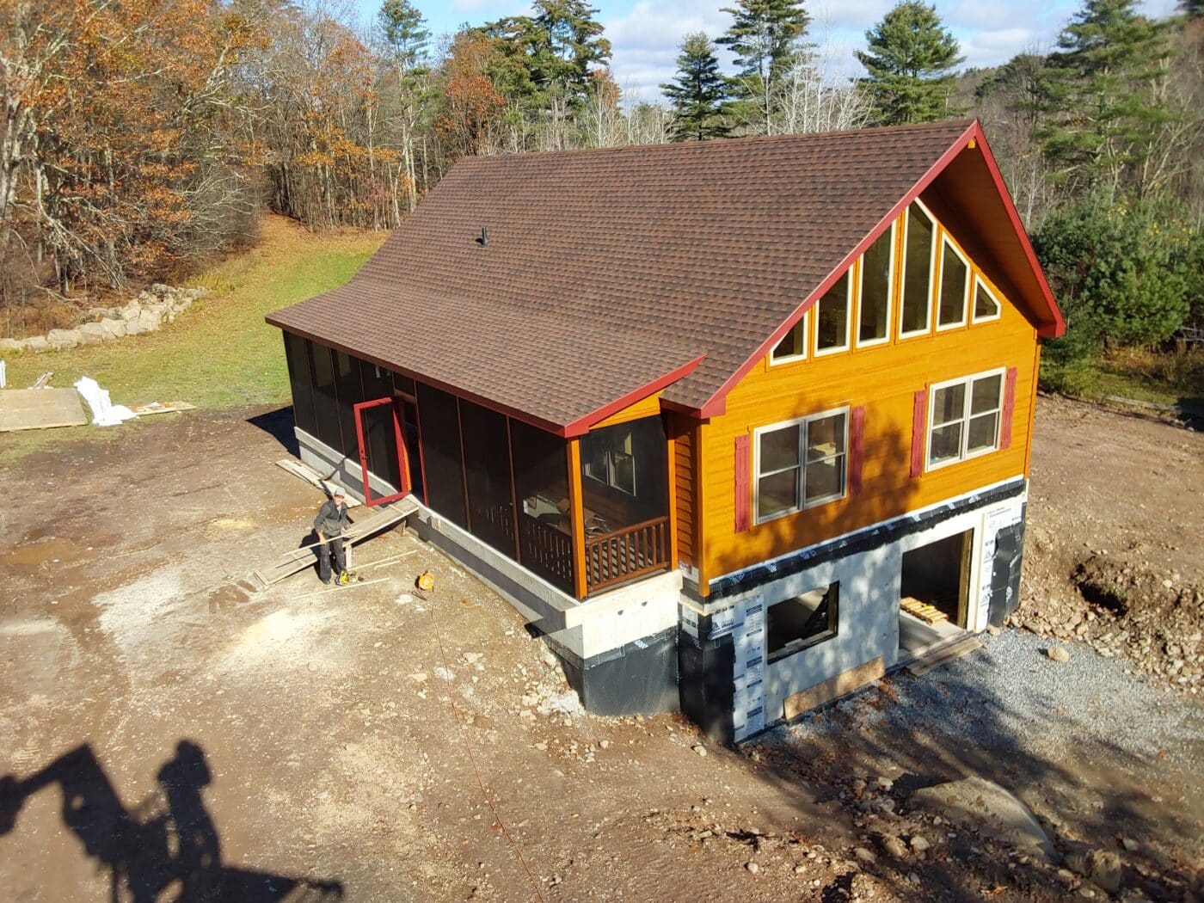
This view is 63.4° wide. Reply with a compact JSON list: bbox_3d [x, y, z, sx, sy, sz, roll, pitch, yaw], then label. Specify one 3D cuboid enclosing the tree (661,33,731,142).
[{"bbox_3d":[5.560,-16.850,55.221,4.700,12.799,4.700,-3,16,0],"label":"tree"}]

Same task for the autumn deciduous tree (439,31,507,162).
[{"bbox_3d":[-7.646,-19.038,60.642,5.000,13.066,5.000,-3,16,0],"label":"autumn deciduous tree"}]

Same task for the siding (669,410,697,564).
[{"bbox_3d":[1.216,0.672,14.413,0.125,2.465,0.512,-13,19,-32],"label":"siding"}]

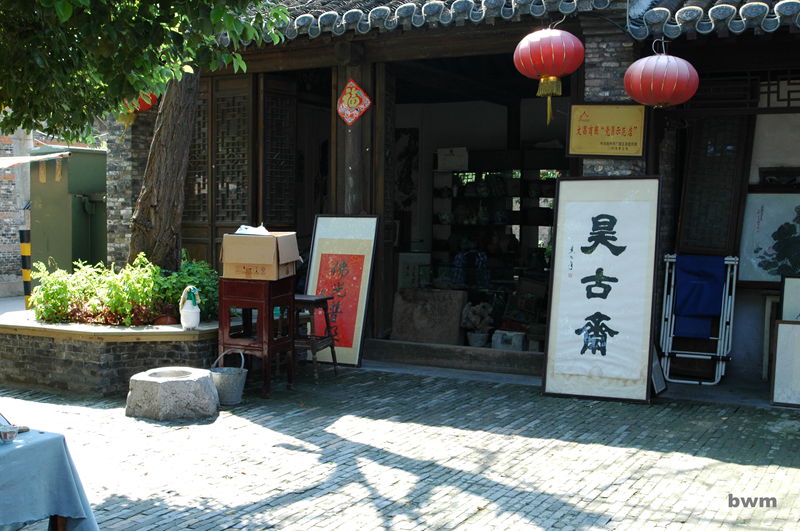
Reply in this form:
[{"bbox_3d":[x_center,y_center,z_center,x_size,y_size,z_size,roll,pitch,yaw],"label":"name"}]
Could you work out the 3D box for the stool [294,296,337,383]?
[{"bbox_3d":[-0.824,0.637,8.283,0.410,0.740,0.430,1,3,20],"label":"stool"}]

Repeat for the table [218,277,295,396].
[{"bbox_3d":[-1.279,0.638,8.471,0.490,1.020,0.500,2,2,20],"label":"table"}]

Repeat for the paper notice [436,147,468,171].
[{"bbox_3d":[0.720,-1.446,12.668,0.440,0.300,0.030,2,4,27],"label":"paper notice"}]

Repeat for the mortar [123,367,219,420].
[{"bbox_3d":[-1.807,1.033,7.488,0.740,0.280,0.700,2,2,25],"label":"mortar"}]

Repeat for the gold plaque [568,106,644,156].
[{"bbox_3d":[1.662,-1.086,7.500,0.630,0.420,0.040,5,12,27],"label":"gold plaque"}]

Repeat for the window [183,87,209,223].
[{"bbox_3d":[-2.418,-1.277,10.933,0.450,1.540,0.060,2,2,25],"label":"window"}]

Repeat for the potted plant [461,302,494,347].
[{"bbox_3d":[0.887,0.689,10.792,0.340,0.520,0.330,1,2,0],"label":"potted plant"}]

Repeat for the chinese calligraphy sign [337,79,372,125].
[{"bbox_3d":[-0.479,-1.726,9.839,0.420,0.490,0.060,2,2,25],"label":"chinese calligraphy sign"}]

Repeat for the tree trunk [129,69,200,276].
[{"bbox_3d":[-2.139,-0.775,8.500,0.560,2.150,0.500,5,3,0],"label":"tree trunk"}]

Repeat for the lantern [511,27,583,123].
[{"bbox_3d":[1.306,-1.653,8.201,0.640,0.860,0.640,2,2,25],"label":"lantern"}]

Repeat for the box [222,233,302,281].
[{"bbox_3d":[-1.146,-0.072,7.686,0.520,0.355,0.400,1,3,17],"label":"box"}]

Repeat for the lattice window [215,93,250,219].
[{"bbox_3d":[-1.925,-1.238,10.699,0.500,1.490,0.060,2,2,25],"label":"lattice window"}]

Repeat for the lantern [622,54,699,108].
[{"bbox_3d":[1.922,-1.360,6.850,0.550,0.385,0.550,0,3,0],"label":"lantern"}]

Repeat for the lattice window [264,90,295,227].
[{"bbox_3d":[-1.259,-1.115,9.872,0.410,1.400,0.050,-2,4,-38],"label":"lattice window"}]

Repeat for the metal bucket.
[{"bbox_3d":[-1.319,0.864,7.206,0.290,0.405,0.290,0,3,0],"label":"metal bucket"}]

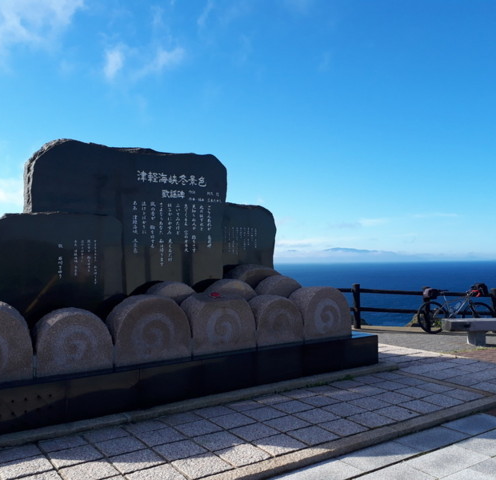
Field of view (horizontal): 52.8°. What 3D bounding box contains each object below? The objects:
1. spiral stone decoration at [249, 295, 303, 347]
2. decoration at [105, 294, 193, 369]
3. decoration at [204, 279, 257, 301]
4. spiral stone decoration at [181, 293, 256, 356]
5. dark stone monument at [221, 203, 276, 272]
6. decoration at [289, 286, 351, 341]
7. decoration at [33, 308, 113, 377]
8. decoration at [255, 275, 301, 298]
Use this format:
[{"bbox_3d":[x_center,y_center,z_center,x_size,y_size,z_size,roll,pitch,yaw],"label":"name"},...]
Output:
[{"bbox_3d":[0.384,1.123,7.117,0.820,0.710,0.440,1,-3,-34],"label":"spiral stone decoration"},{"bbox_3d":[-1.180,1.066,5.968,0.940,0.770,0.440,1,-3,-34],"label":"decoration"},{"bbox_3d":[-0.295,0.903,7.132,0.800,0.730,0.400,1,-3,-34],"label":"decoration"},{"bbox_3d":[-0.381,1.100,6.553,0.980,0.730,0.450,1,-3,-34],"label":"spiral stone decoration"},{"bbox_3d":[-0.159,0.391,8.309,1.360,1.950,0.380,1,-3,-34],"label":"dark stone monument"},{"bbox_3d":[1.076,1.094,7.586,0.810,0.790,0.470,1,-3,-34],"label":"decoration"},{"bbox_3d":[-1.918,1.089,5.451,0.820,0.700,0.420,1,-3,-34],"label":"decoration"},{"bbox_3d":[0.398,0.909,7.606,0.820,0.740,0.420,1,-3,-34],"label":"decoration"}]

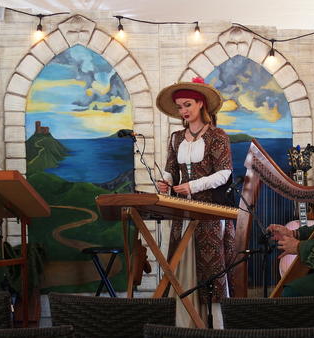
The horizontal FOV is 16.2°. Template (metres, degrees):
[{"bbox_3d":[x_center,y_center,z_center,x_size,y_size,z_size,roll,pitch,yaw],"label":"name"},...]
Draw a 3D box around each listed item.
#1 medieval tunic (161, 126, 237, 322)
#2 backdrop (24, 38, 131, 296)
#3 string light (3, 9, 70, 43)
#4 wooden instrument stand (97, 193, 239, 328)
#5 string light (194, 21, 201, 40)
[{"bbox_3d":[0.264,0.381,7.200,0.460,1.340,0.420,-1,0,22],"label":"medieval tunic"},{"bbox_3d":[-0.640,-0.004,9.250,0.910,2.070,0.040,-1,0,-7],"label":"backdrop"},{"bbox_3d":[-0.997,-1.188,9.150,0.530,0.280,0.060,-1,0,-7],"label":"string light"},{"bbox_3d":[0.066,0.615,6.900,0.880,0.940,0.520,-1,0,18],"label":"wooden instrument stand"},{"bbox_3d":[0.339,-1.159,9.250,0.050,0.168,0.050,-1,0,0],"label":"string light"}]

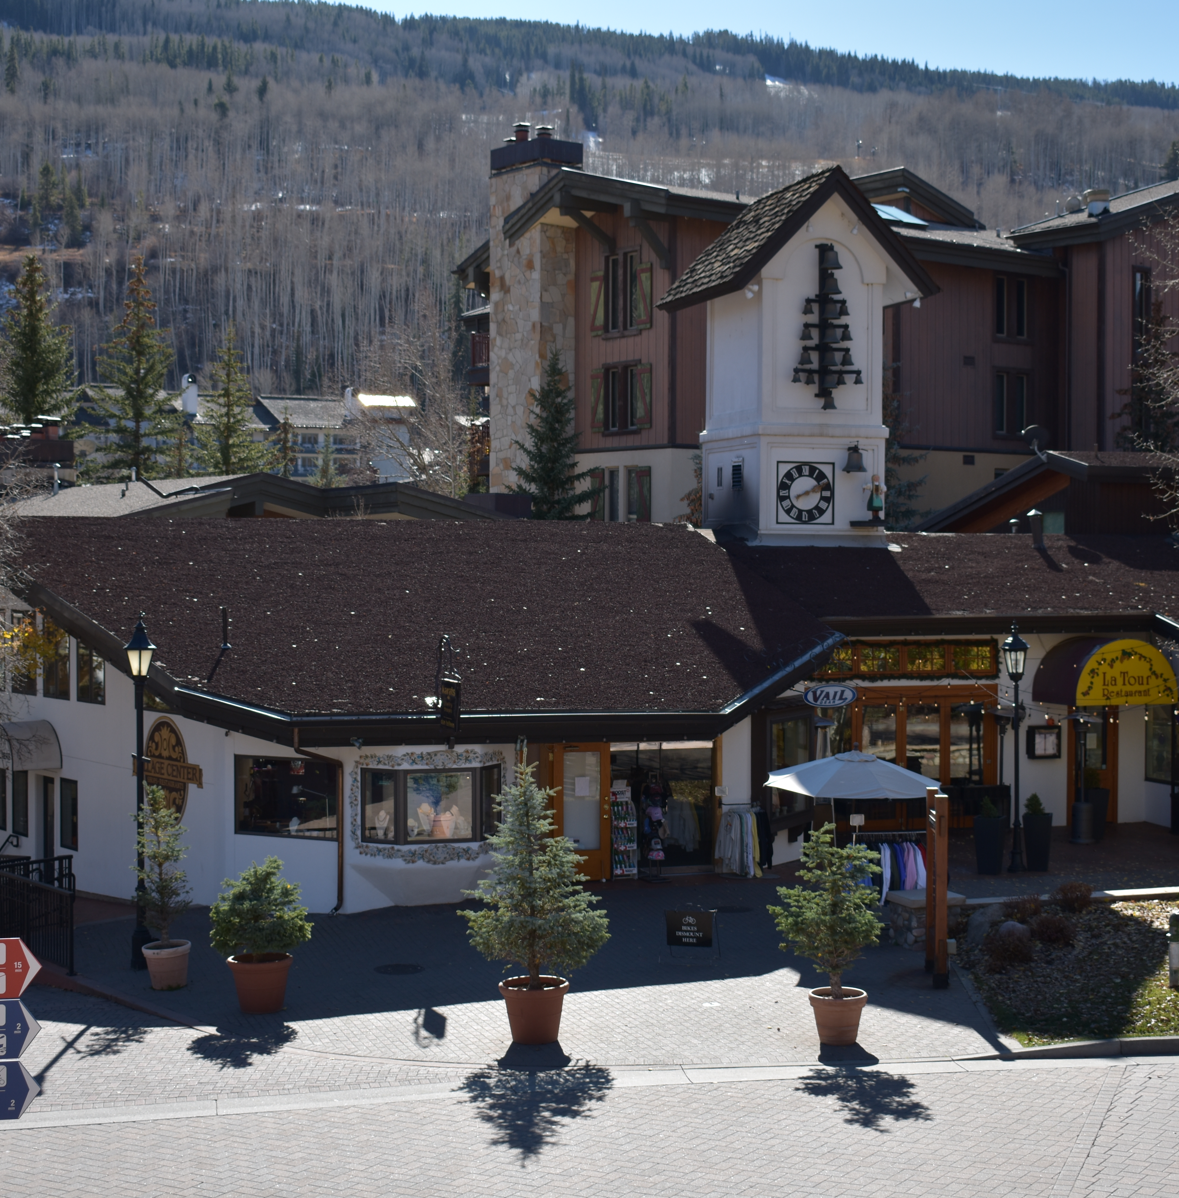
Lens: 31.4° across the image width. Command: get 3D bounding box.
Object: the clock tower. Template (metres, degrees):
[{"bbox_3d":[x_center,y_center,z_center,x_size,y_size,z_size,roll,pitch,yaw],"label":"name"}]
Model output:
[{"bbox_3d":[3.949,-4.559,40.948,3.929,6.946,4.524,0,1,-18],"label":"clock tower"}]

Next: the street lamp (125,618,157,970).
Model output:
[{"bbox_3d":[-5.750,2.490,26.850,0.410,4.510,0.410,0,0,0],"label":"street lamp"}]

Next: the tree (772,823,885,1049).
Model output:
[{"bbox_3d":[2.561,3.611,22.719,1.209,2.360,1.209,0,1,0],"label":"tree"}]

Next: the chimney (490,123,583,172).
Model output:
[{"bbox_3d":[-1.466,-12.577,58.333,1.475,1.230,2.265,-1,2,-38],"label":"chimney"}]

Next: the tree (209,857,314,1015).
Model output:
[{"bbox_3d":[-3.790,3.890,24.250,1.180,1.830,1.150,0,0,0],"label":"tree"}]

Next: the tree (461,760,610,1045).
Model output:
[{"bbox_3d":[-0.589,3.268,22.915,1.581,3.105,1.581,0,1,0],"label":"tree"}]

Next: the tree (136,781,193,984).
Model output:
[{"bbox_3d":[-5.200,3.520,25.600,0.710,2.520,0.710,0,0,0],"label":"tree"}]

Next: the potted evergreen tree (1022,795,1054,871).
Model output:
[{"bbox_3d":[7.490,3.890,35.000,0.510,1.310,0.510,0,0,-6],"label":"potted evergreen tree"}]

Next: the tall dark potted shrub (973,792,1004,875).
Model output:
[{"bbox_3d":[6.536,3.808,34.222,0.460,1.315,0.460,0,1,-14],"label":"tall dark potted shrub"}]

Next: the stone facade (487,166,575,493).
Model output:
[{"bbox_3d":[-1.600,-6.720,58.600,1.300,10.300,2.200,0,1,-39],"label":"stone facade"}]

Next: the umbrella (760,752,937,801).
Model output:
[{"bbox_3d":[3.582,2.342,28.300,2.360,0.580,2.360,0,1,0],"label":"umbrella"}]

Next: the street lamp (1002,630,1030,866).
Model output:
[{"bbox_3d":[7.009,2.422,34.332,0.465,4.070,0.465,0,1,-14],"label":"street lamp"}]

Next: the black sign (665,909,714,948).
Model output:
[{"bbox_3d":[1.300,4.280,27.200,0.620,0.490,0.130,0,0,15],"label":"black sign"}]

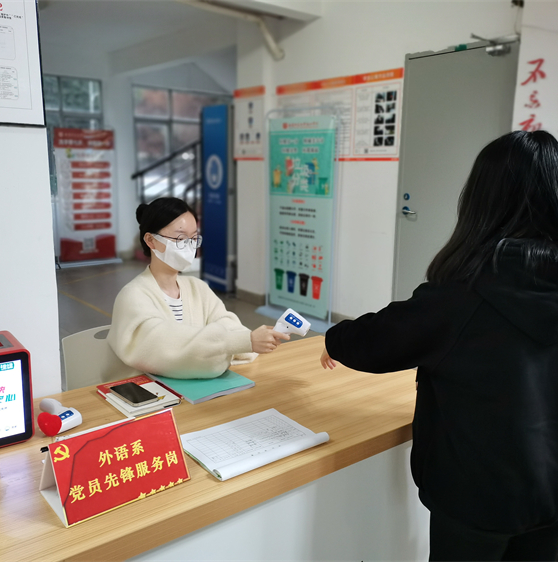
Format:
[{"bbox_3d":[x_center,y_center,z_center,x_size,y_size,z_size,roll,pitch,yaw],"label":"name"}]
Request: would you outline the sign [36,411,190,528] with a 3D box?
[{"bbox_3d":[-0.334,0.357,1.150,0.260,0.132,0.153,-8,14,-40],"label":"sign"}]

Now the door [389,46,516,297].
[{"bbox_3d":[1.216,-0.502,4.094,0.080,2.223,0.888,-8,14,-40],"label":"door"}]

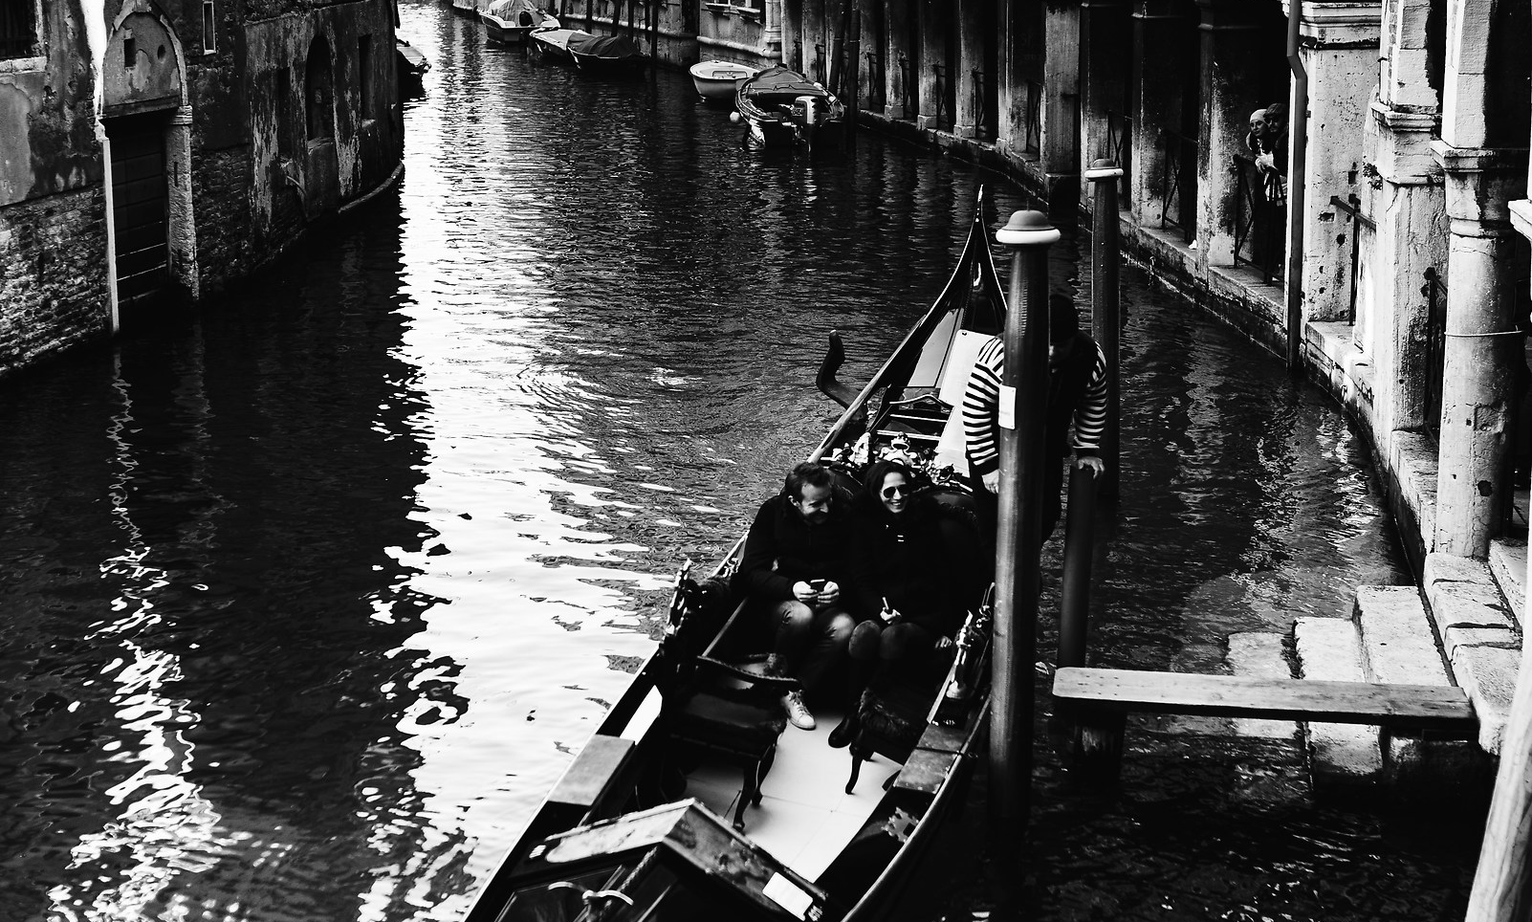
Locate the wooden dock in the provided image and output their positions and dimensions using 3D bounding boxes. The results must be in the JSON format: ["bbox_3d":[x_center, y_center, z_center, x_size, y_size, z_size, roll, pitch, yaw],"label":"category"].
[{"bbox_3d":[2.074,1.009,9.400,1.710,0.070,0.390,2,13,9],"label":"wooden dock"}]

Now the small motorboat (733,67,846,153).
[{"bbox_3d":[0.462,-6.797,42.566,1.850,1.100,5.400,0,13,-3],"label":"small motorboat"}]

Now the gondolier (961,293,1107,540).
[{"bbox_3d":[1.200,0.015,10.228,0.660,1.520,0.500,1,13,6],"label":"gondolier"}]

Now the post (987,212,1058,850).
[{"bbox_3d":[1.008,0.282,8.791,0.240,2.520,0.240,0,13,0],"label":"post"}]

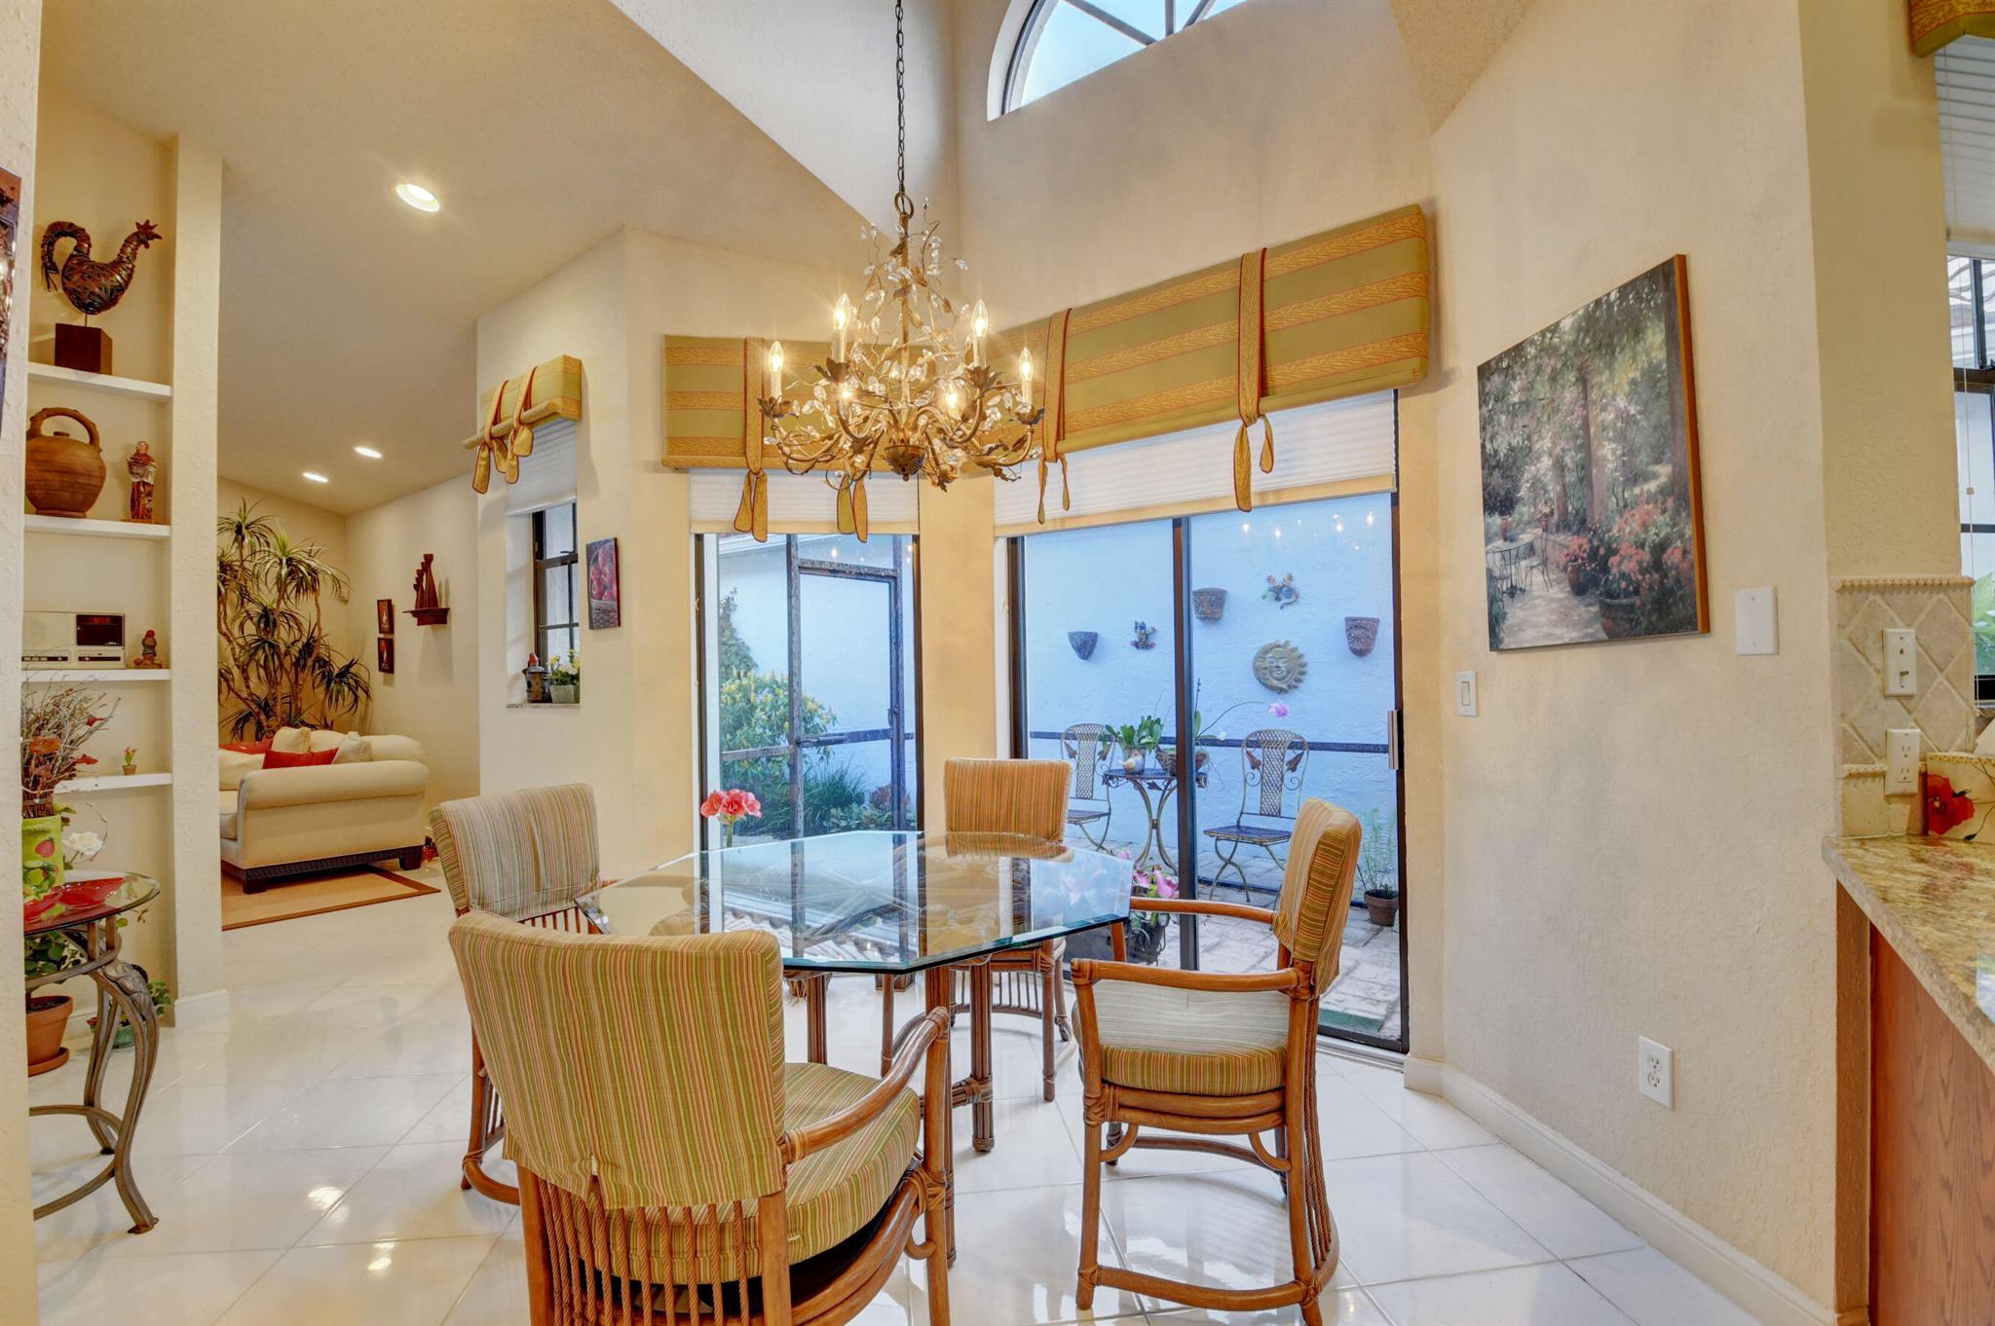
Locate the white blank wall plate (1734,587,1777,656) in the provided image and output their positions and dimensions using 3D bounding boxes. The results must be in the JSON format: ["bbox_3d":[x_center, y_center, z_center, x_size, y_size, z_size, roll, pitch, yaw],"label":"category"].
[{"bbox_3d":[1.342,-0.073,1.470,0.008,0.117,0.072,-1,-1,-9],"label":"white blank wall plate"}]

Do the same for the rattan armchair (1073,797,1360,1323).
[{"bbox_3d":[0.456,0.763,1.744,0.540,0.920,0.560,-1,-1,14],"label":"rattan armchair"}]

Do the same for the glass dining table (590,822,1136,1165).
[{"bbox_3d":[-0.296,0.901,2.038,1.220,0.740,1.220,-1,-1,10],"label":"glass dining table"}]

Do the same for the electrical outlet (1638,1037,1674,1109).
[{"bbox_3d":[1.355,0.848,1.710,0.009,0.122,0.077,-1,-1,-8],"label":"electrical outlet"}]

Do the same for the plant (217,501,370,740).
[{"bbox_3d":[-6.000,0.034,6.981,1.250,2.780,1.250,-1,-1,37],"label":"plant"}]

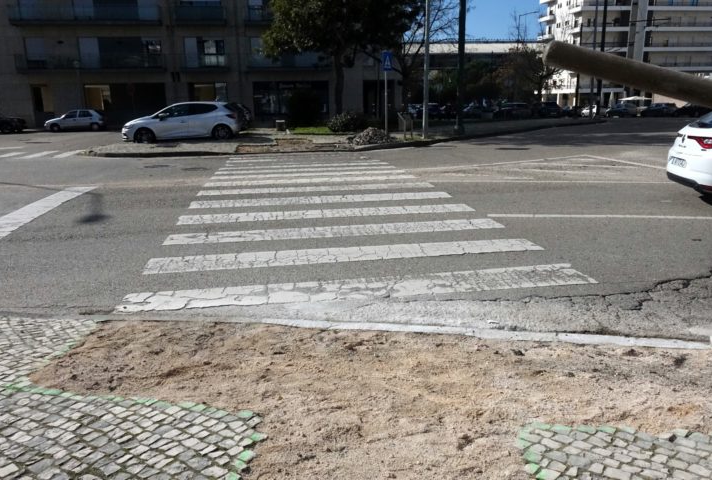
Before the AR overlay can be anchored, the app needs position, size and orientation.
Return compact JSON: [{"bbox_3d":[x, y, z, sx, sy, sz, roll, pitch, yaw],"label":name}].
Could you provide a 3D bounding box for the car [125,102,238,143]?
[{"bbox_3d":[-6.330,-4.330,19.600,4.070,1.460,1.750,-5,15,-14],"label":"car"}]

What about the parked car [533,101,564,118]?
[{"bbox_3d":[18.992,-12.730,53.000,1.830,1.580,4.300,7,16,29],"label":"parked car"}]

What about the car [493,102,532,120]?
[{"bbox_3d":[15.360,-12.622,53.000,4.400,1.550,1.820,-9,16,-29],"label":"car"}]

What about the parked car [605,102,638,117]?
[{"bbox_3d":[29.611,-14.389,60.000,4.150,1.500,1.760,-5,15,-14],"label":"parked car"}]

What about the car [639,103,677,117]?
[{"bbox_3d":[33.611,-14.367,60.000,4.250,1.460,1.770,-4,15,-11],"label":"car"}]

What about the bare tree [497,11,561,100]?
[{"bbox_3d":[17.803,-18.027,55.702,6.300,10.520,5.985,-1,14,0],"label":"bare tree"}]

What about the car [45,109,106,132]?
[{"bbox_3d":[-19.600,-8.300,37.700,3.900,1.410,1.650,-7,15,-21],"label":"car"}]

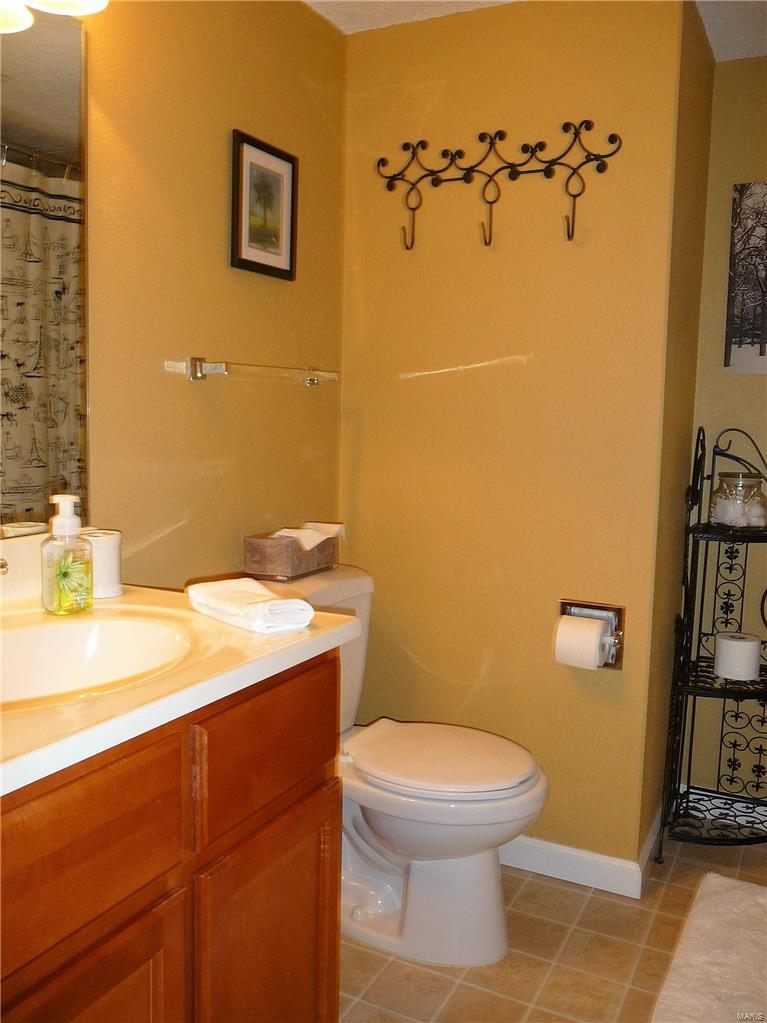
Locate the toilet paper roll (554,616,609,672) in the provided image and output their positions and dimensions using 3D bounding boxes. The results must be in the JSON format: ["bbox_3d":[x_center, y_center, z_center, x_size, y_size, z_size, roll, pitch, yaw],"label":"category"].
[{"bbox_3d":[0.468,0.305,1.956,0.098,0.112,0.112,4,7,28],"label":"toilet paper roll"}]

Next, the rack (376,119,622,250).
[{"bbox_3d":[0.247,-0.790,2.016,0.635,0.280,0.055,4,7,28],"label":"rack"}]

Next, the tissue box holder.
[{"bbox_3d":[-0.216,0.101,2.033,0.130,0.093,0.215,4,7,28],"label":"tissue box holder"}]

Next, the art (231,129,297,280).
[{"bbox_3d":[-0.271,-0.702,1.919,0.022,0.300,0.240,4,7,28],"label":"art"}]

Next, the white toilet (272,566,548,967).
[{"bbox_3d":[0.024,0.564,1.879,0.710,0.765,0.490,4,7,28],"label":"white toilet"}]

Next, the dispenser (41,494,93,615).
[{"bbox_3d":[-0.508,0.070,1.323,0.058,0.180,0.076,6,8,40],"label":"dispenser"}]

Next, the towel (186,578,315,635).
[{"bbox_3d":[-0.212,0.144,1.329,0.120,0.042,0.240,-5,8,-43],"label":"towel"}]

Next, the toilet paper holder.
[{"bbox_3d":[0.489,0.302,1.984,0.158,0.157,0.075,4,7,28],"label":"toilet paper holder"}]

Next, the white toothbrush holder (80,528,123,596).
[{"bbox_3d":[-0.494,0.092,1.451,0.071,0.109,0.071,4,7,28],"label":"white toothbrush holder"}]

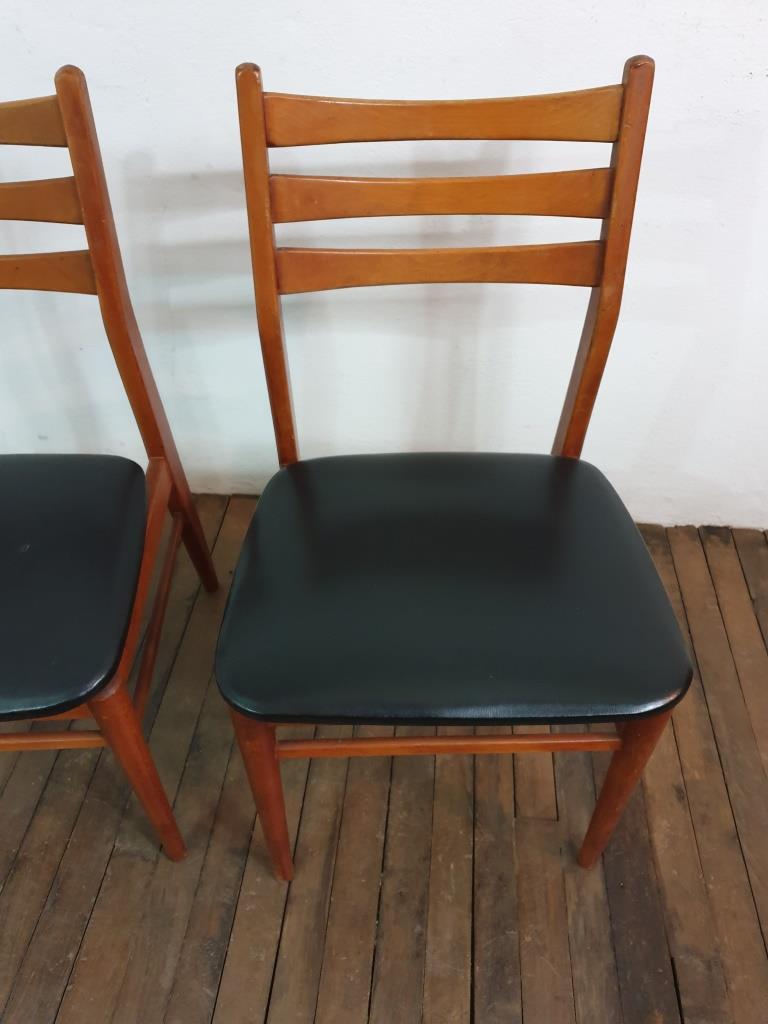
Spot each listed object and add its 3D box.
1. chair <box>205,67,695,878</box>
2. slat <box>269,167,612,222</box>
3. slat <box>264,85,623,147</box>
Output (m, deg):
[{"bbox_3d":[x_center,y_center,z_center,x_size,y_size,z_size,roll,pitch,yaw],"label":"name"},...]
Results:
[{"bbox_3d":[0.065,0.015,0.884,0.458,0.835,0.503,-1,45,1],"label":"chair"},{"bbox_3d":[0.059,-0.340,0.826,0.358,0.050,0.034,-1,30,1],"label":"slat"},{"bbox_3d":[0.058,-0.406,0.789,0.358,0.051,0.034,-1,30,1],"label":"slat"}]

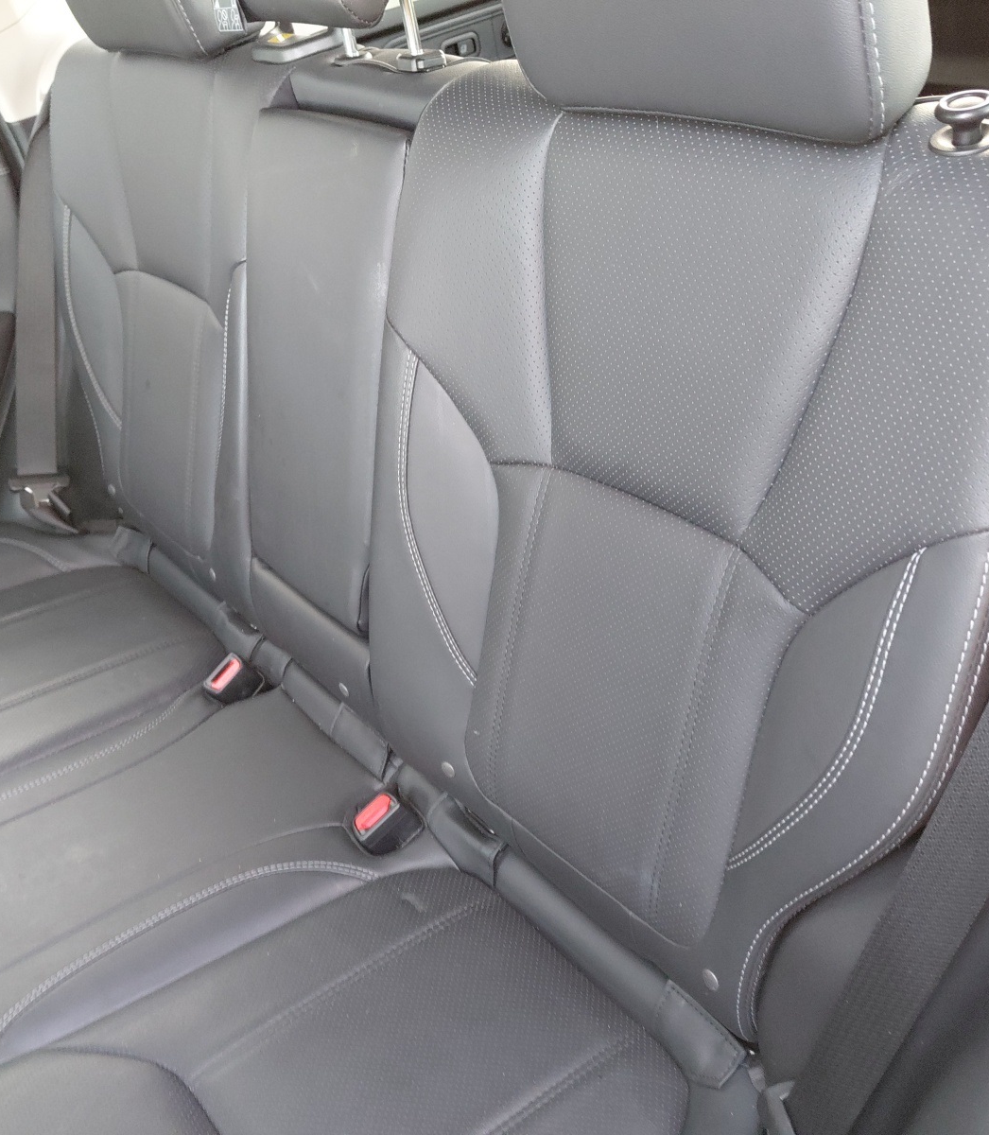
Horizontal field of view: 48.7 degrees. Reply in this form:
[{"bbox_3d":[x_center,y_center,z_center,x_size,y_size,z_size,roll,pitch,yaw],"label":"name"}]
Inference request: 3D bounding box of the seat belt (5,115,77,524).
[{"bbox_3d":[-0.541,-0.278,1.287,0.066,0.490,0.050,5,16,-4],"label":"seat belt"}]

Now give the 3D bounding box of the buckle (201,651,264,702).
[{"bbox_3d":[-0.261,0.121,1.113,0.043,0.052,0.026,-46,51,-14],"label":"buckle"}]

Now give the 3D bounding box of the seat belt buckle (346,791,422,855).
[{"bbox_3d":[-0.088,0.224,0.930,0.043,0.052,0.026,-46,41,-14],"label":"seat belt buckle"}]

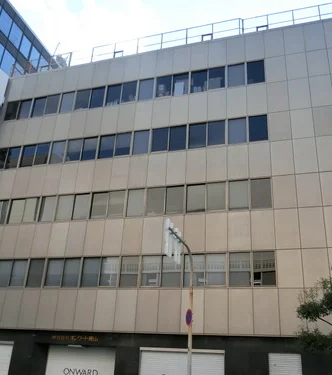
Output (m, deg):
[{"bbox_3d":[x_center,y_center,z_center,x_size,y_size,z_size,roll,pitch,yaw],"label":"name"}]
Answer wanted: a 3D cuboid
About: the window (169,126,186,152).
[{"bbox_3d":[0.606,-2.516,21.491,0.879,1.431,0.100,-5,-25,18],"label":"window"}]

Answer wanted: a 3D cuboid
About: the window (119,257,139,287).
[{"bbox_3d":[-1.800,4.032,20.107,0.950,1.470,0.100,-5,-25,18],"label":"window"}]

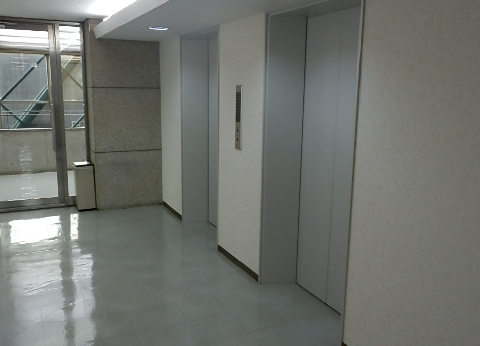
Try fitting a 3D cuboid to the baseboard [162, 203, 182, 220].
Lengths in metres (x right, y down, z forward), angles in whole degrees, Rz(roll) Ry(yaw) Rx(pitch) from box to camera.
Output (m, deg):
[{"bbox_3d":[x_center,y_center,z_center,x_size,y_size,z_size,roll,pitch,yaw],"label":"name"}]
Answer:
[{"bbox_3d":[-0.861,0.475,5.638,0.012,0.062,0.785,-4,12,-26],"label":"baseboard"}]

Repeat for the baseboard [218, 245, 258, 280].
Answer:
[{"bbox_3d":[-0.021,0.801,3.991,0.012,0.062,0.790,-4,12,-26],"label":"baseboard"}]

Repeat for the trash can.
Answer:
[{"bbox_3d":[-2.014,0.169,5.755,0.215,0.590,0.330,-4,12,-26],"label":"trash can"}]

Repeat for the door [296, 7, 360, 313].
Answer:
[{"bbox_3d":[0.675,-0.048,3.108,0.050,2.080,0.790,-4,12,-26],"label":"door"}]

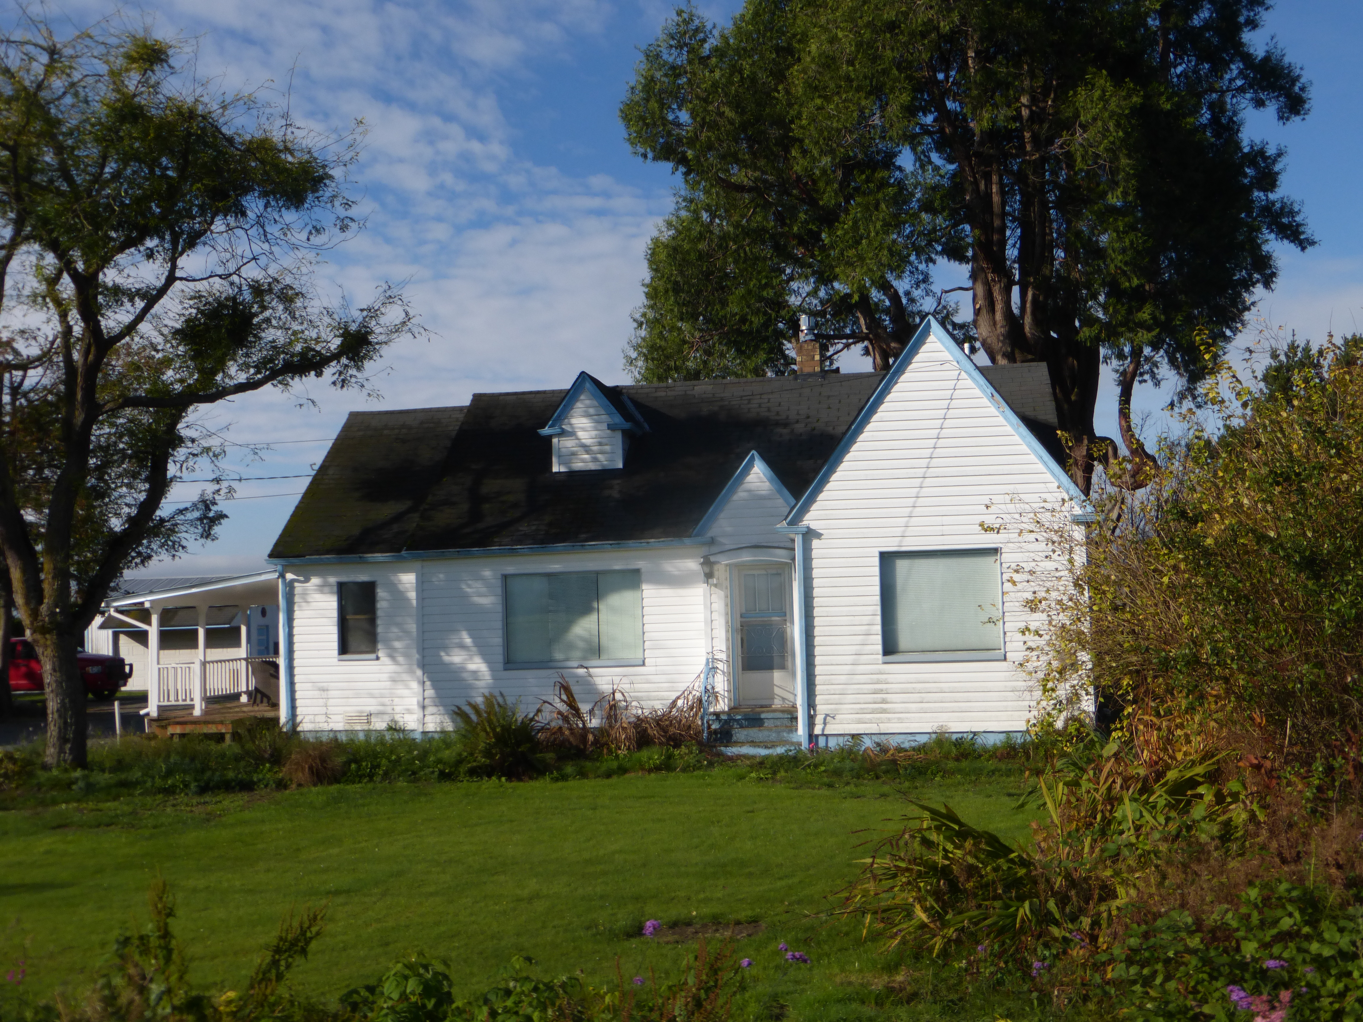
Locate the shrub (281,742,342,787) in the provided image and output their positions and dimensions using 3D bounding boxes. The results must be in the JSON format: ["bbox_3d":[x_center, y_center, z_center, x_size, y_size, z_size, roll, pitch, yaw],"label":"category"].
[{"bbox_3d":[-4.685,3.218,19.500,0.770,0.570,0.720,-2,-4,8],"label":"shrub"}]

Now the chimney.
[{"bbox_3d":[2.160,-2.820,26.072,0.450,1.050,0.450,-2,-4,8],"label":"chimney"}]

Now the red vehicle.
[{"bbox_3d":[-19.748,4.940,47.000,5.700,1.920,2.000,-3,-4,17],"label":"red vehicle"}]

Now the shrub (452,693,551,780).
[{"bbox_3d":[-2.344,2.933,20.000,1.260,1.080,1.200,-2,-4,8],"label":"shrub"}]

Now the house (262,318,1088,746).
[{"bbox_3d":[-0.080,0.628,24.892,12.240,5.860,9.850,-2,-4,8],"label":"house"}]

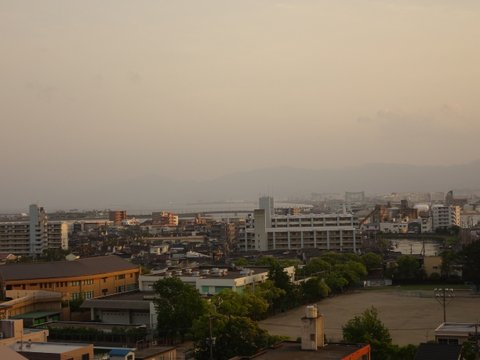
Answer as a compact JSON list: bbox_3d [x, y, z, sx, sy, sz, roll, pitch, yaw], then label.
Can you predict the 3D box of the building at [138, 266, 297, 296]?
[{"bbox_3d":[-5.500,30.400,270.800,29.000,6.500,48.000,-1,-1,23],"label":"building"}]

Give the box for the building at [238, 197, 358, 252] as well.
[{"bbox_3d":[27.600,21.900,431.000,56.000,27.000,18.000,-1,-1,0],"label":"building"}]

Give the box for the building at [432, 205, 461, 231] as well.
[{"bbox_3d":[157.600,28.700,696.000,14.500,19.500,17.000,-2,-1,40],"label":"building"}]

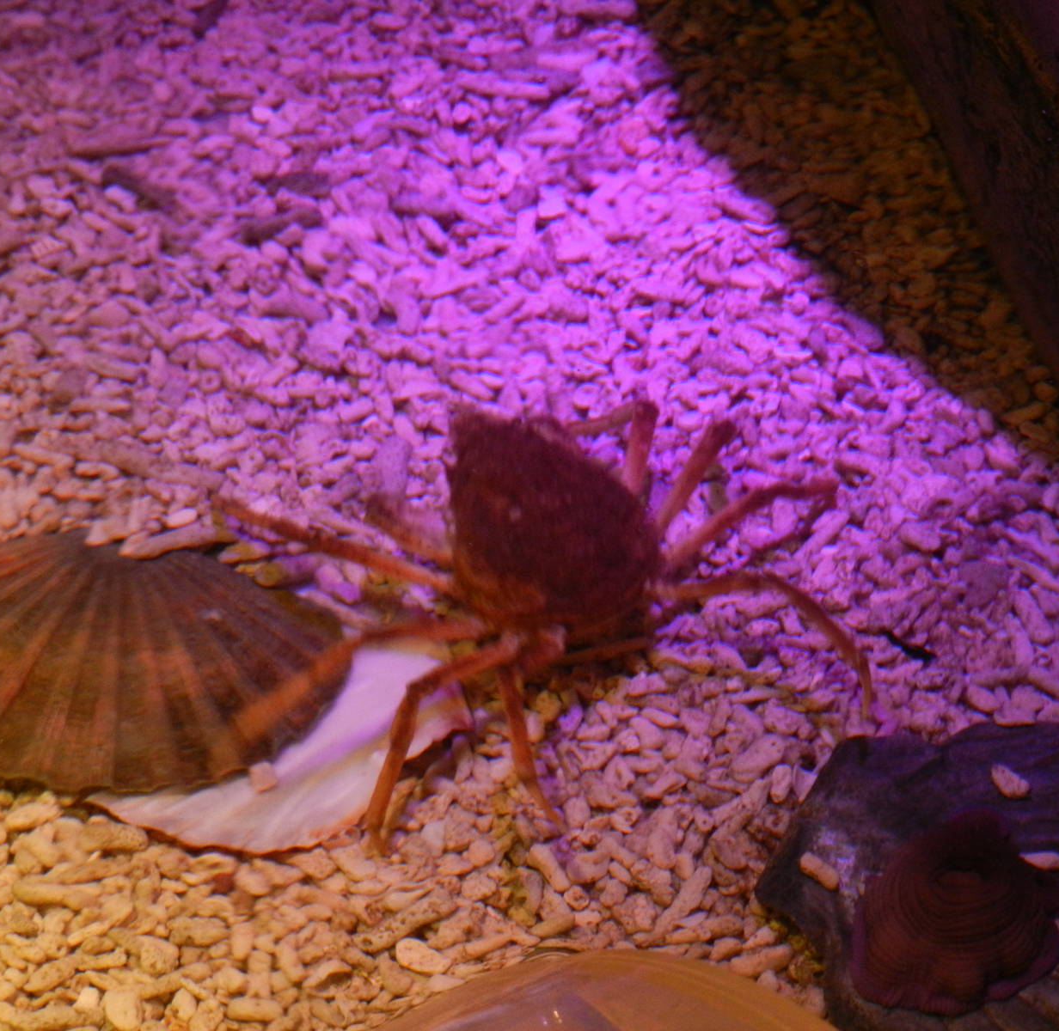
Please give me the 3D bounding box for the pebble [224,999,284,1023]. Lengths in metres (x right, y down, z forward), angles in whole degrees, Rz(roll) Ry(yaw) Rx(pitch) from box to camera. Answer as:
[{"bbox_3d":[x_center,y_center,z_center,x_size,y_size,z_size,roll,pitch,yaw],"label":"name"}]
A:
[{"bbox_3d":[-0.069,0.124,0.997,0.014,0.006,0.007,0,42,0],"label":"pebble"}]

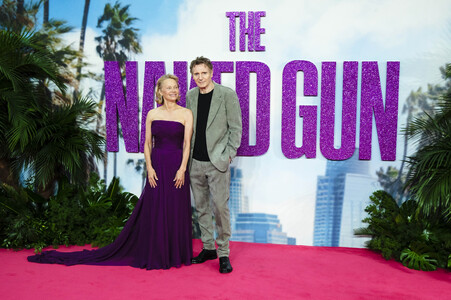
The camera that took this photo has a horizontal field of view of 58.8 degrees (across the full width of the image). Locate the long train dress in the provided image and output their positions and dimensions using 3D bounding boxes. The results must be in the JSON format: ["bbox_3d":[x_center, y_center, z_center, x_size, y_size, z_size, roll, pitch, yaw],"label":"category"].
[{"bbox_3d":[-1.093,0.402,3.793,1.600,1.330,0.560,0,7,-3],"label":"long train dress"}]

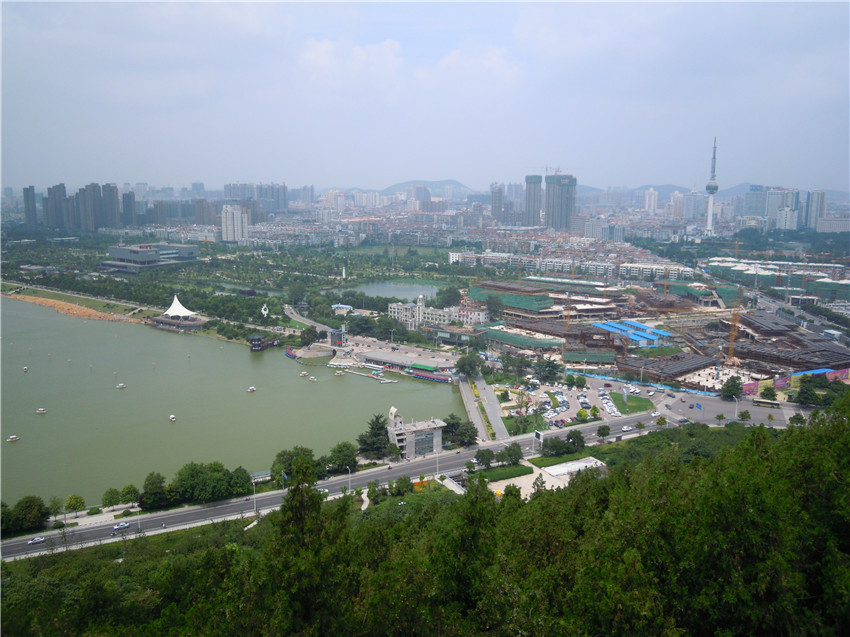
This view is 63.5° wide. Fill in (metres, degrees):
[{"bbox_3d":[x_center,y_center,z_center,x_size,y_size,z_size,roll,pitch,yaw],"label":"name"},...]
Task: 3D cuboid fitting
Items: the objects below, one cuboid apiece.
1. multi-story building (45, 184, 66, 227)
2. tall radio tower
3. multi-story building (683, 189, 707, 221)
[{"bbox_3d":[-827.580,-249.730,1532.540,36.000,101.000,22.000,6,12,27],"label":"multi-story building"},{"bbox_3d":[593.850,-269.170,1415.100,23.000,199.000,23.000,5,12,22],"label":"tall radio tower"},{"bbox_3d":[741.930,-304.950,1882.330,58.000,97.000,26.000,6,12,27],"label":"multi-story building"}]

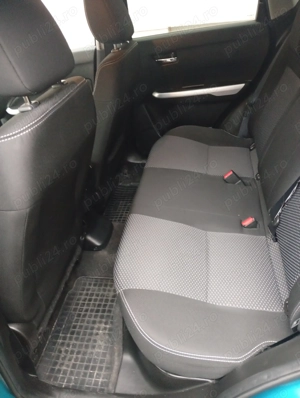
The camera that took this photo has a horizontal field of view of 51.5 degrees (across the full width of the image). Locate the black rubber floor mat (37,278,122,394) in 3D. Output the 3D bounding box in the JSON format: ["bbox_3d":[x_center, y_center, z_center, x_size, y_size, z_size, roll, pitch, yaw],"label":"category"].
[{"bbox_3d":[-0.227,0.479,1.188,0.300,0.022,0.461,0,37,11],"label":"black rubber floor mat"}]

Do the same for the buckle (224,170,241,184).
[{"bbox_3d":[0.349,-0.089,1.322,0.060,0.044,0.026,28,20,-32],"label":"buckle"}]

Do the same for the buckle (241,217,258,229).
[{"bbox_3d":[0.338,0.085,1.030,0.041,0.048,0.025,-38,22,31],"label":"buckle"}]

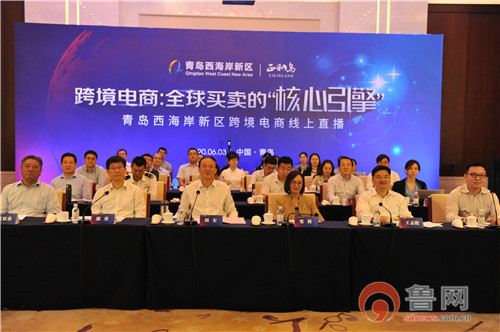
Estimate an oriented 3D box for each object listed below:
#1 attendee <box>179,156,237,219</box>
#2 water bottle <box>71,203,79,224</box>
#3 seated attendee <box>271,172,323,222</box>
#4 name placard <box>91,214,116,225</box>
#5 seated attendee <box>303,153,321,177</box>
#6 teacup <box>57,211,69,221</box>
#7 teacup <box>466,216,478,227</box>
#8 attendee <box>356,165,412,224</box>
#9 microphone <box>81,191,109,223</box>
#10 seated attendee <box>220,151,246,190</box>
[{"bbox_3d":[-0.424,0.591,6.085,0.570,1.335,0.760,1,3,-1],"label":"attendee"},{"bbox_3d":[-1.550,0.435,5.550,0.064,0.172,0.064,1,3,-3],"label":"water bottle"},{"bbox_3d":[0.485,0.664,6.192,0.530,1.198,0.760,1,3,-1],"label":"seated attendee"},{"bbox_3d":[-1.300,0.471,5.560,0.205,0.090,0.080,1,3,-1],"label":"name placard"},{"bbox_3d":[1.087,0.425,10.600,0.460,1.262,0.750,1,3,-1],"label":"seated attendee"},{"bbox_3d":[-1.704,0.465,5.689,0.110,0.090,0.110,1,3,-1],"label":"teacup"},{"bbox_3d":[2.062,0.500,5.790,0.095,0.105,0.090,1,3,-3],"label":"teacup"},{"bbox_3d":[1.300,0.635,6.080,0.550,1.278,0.780,1,3,-1],"label":"attendee"},{"bbox_3d":[-1.408,0.372,5.680,0.200,0.290,0.280,2,3,27],"label":"microphone"},{"bbox_3d":[-0.246,0.449,9.287,0.450,1.308,0.760,1,3,-1],"label":"seated attendee"}]

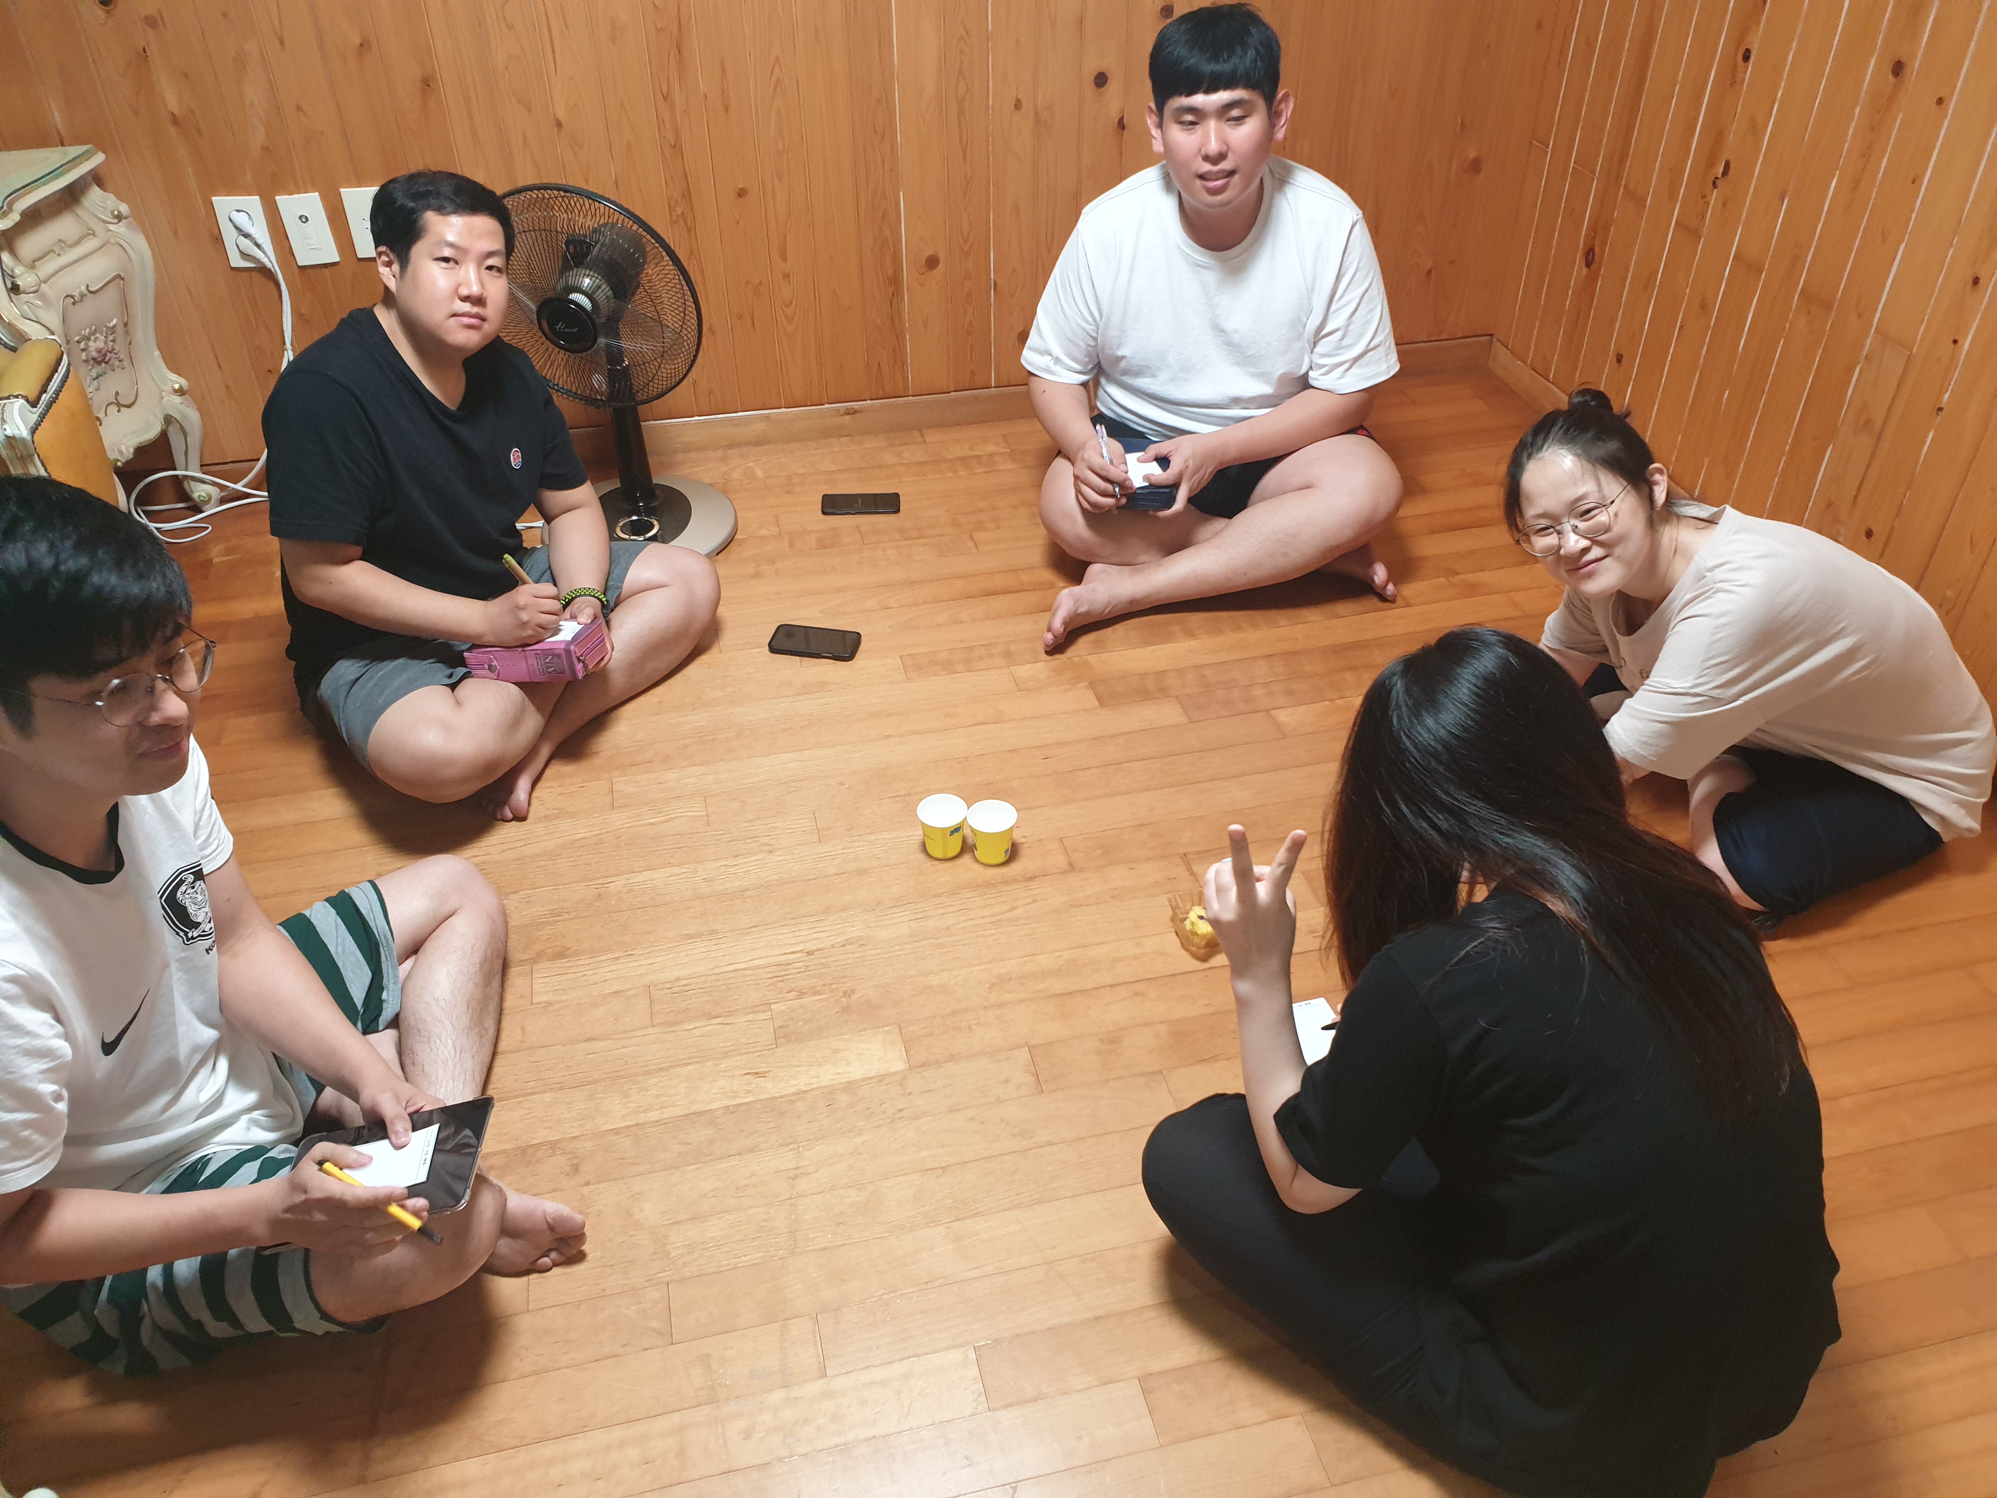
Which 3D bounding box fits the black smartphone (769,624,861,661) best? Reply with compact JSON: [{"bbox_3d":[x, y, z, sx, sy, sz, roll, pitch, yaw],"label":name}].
[{"bbox_3d":[-0.314,-0.183,2.590,0.154,0.011,0.077,6,37,9],"label":"black smartphone"}]

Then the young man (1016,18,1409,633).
[{"bbox_3d":[0.410,-0.755,2.574,0.710,0.940,0.670,1,37,2],"label":"young man"}]

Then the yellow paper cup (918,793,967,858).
[{"bbox_3d":[-0.078,0.116,2.143,0.073,0.071,0.073,0,37,0],"label":"yellow paper cup"}]

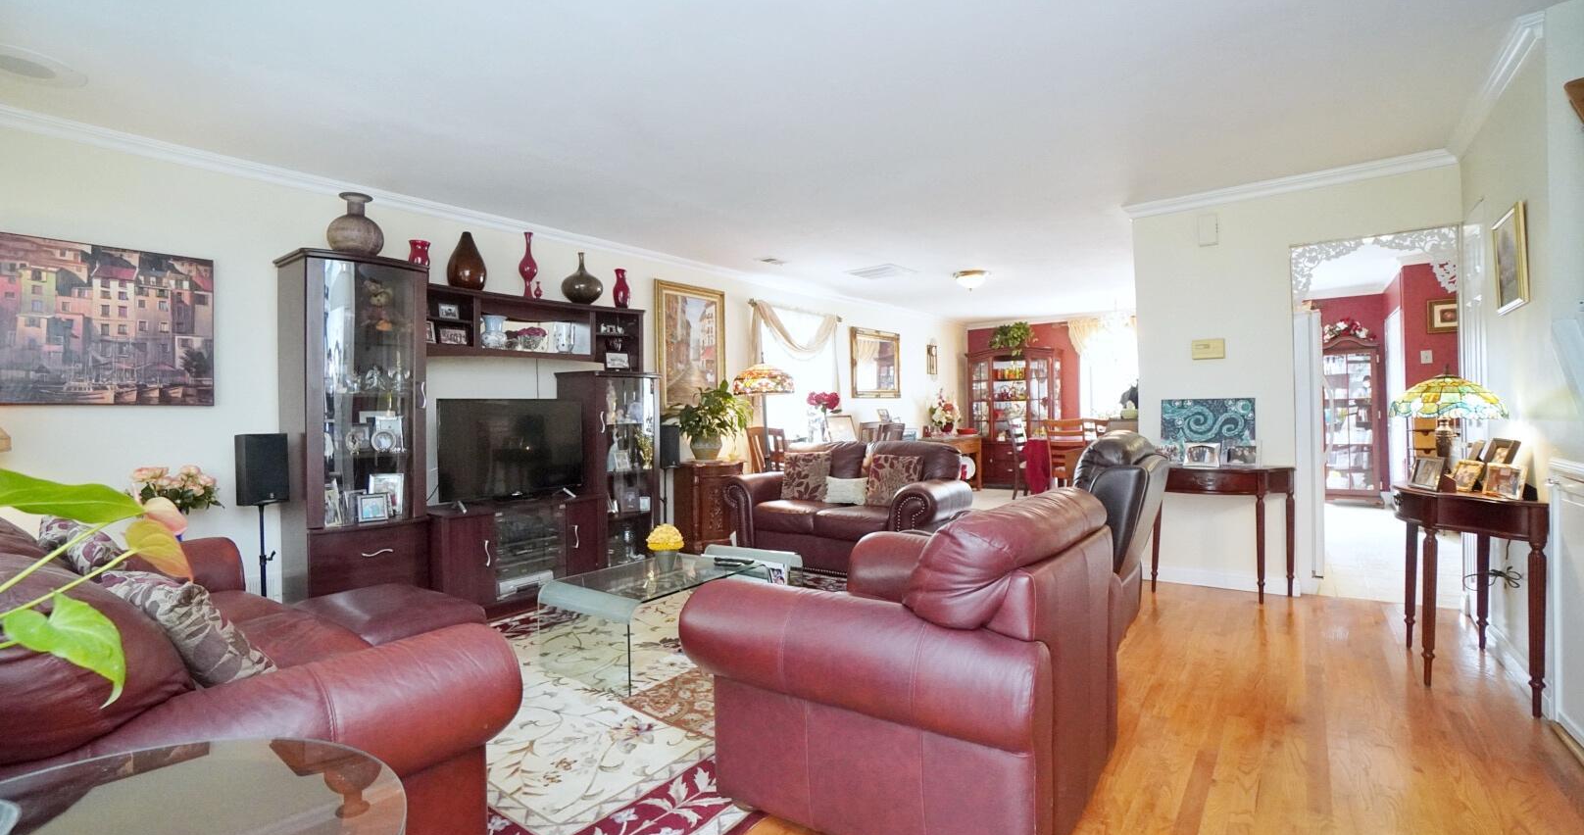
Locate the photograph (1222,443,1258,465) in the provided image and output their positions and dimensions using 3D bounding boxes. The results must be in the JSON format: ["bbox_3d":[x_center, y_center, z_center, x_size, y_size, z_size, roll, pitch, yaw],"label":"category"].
[{"bbox_3d":[2.624,0.214,3.853,0.190,0.150,0.050,-2,0,38],"label":"photograph"}]

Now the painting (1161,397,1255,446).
[{"bbox_3d":[2.546,0.087,4.058,0.500,0.410,0.025,-2,-5,38],"label":"painting"}]

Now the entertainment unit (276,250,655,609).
[{"bbox_3d":[-1.749,0.177,4.059,0.450,1.955,2.200,-2,0,38],"label":"entertainment unit"}]

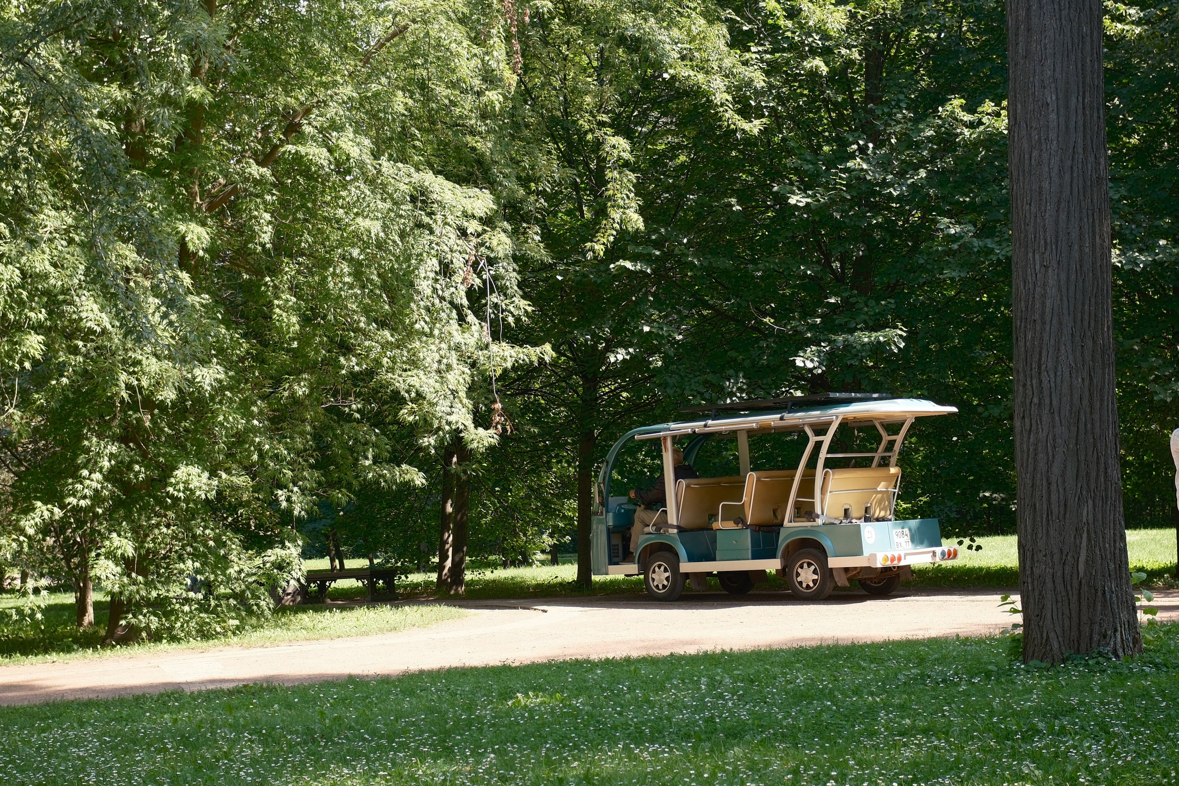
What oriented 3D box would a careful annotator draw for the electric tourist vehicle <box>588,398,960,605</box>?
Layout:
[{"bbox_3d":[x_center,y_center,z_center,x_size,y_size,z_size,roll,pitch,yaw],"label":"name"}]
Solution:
[{"bbox_3d":[2.007,1.270,15.702,1.550,2.195,4.530,2,-8,-43],"label":"electric tourist vehicle"}]

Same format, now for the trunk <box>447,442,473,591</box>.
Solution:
[{"bbox_3d":[-1.998,1.903,20.800,0.250,2.450,0.250,1,-6,0],"label":"trunk"}]

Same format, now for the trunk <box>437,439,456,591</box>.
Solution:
[{"bbox_3d":[-2.318,1.980,21.800,0.230,2.470,0.230,1,-6,0],"label":"trunk"}]

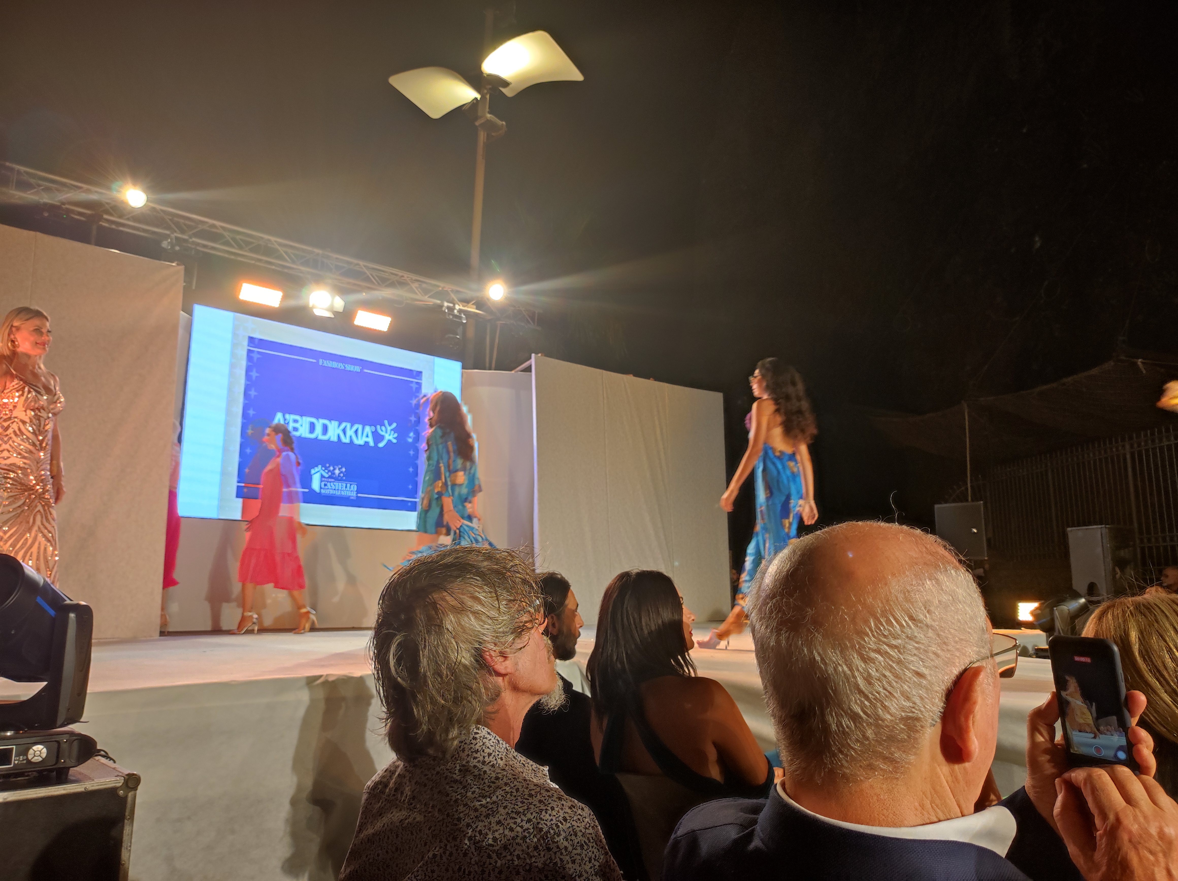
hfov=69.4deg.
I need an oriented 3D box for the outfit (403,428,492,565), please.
[{"bbox_3d":[-1.002,0.467,5.957,0.680,1.140,0.600,-9,-13,42],"label":"outfit"}]

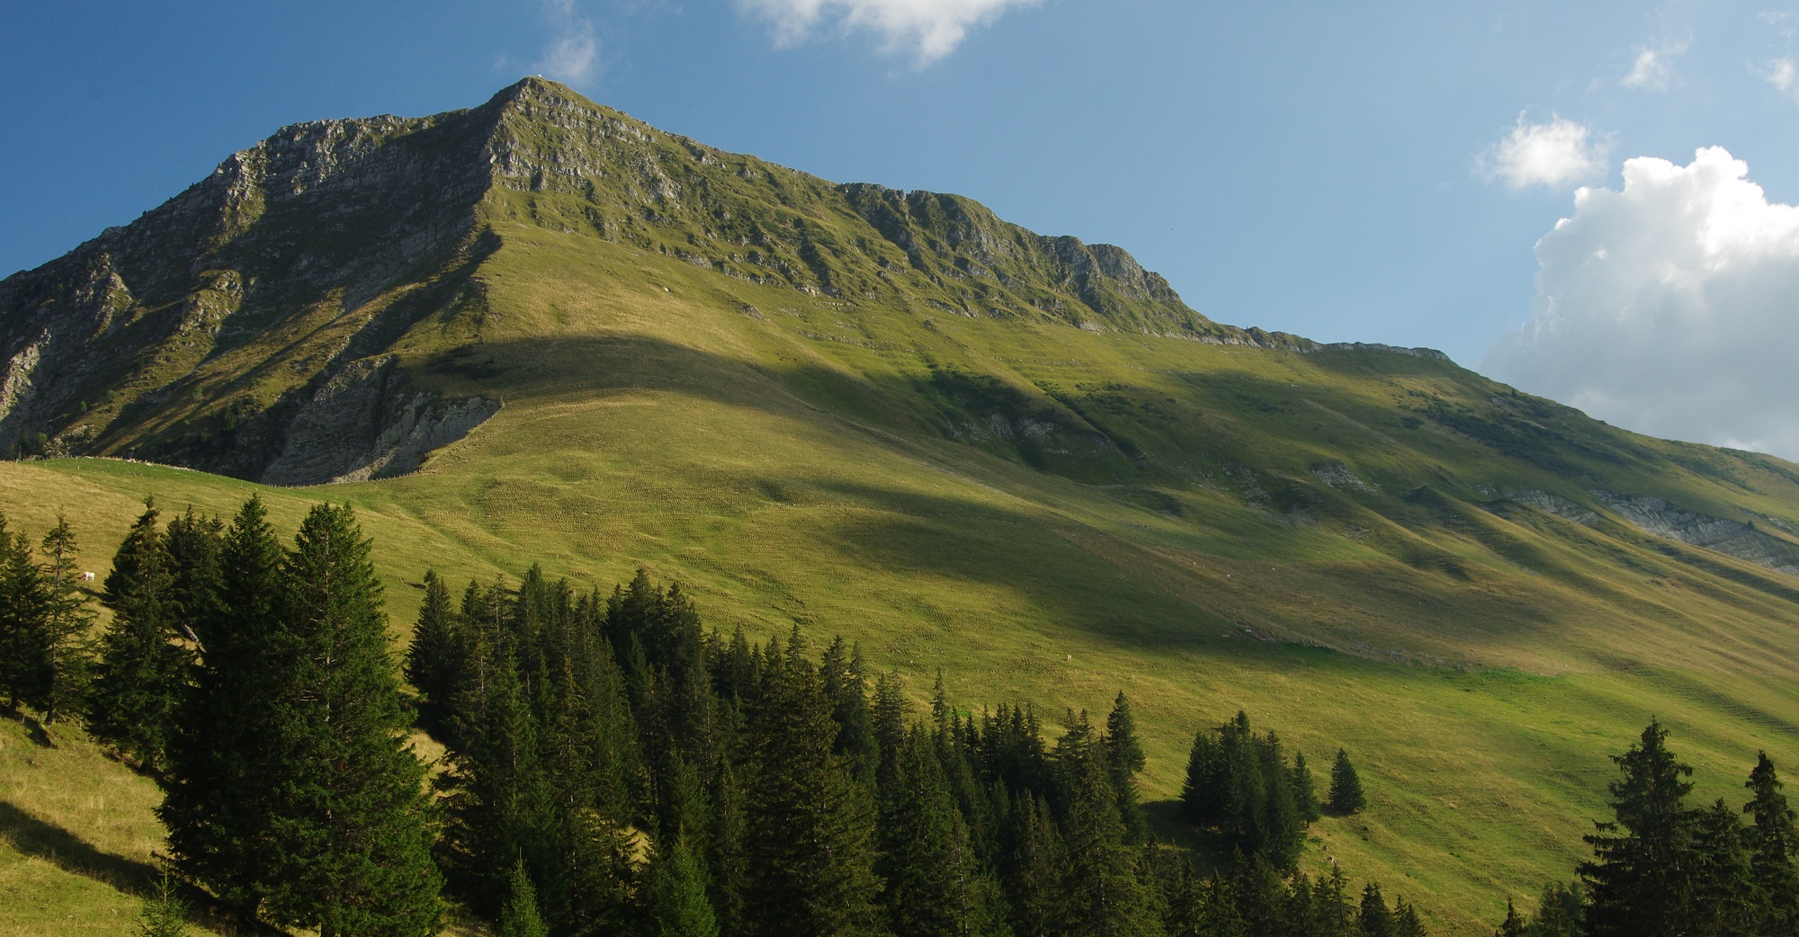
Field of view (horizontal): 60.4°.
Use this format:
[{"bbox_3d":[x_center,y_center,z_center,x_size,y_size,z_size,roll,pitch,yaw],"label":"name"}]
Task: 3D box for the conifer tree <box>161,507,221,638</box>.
[{"bbox_3d":[-91.480,13.590,200.000,7.080,17.300,7.080,-4,-12,0],"label":"conifer tree"}]

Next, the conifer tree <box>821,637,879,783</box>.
[{"bbox_3d":[-6.260,29.890,185.000,6.890,19.420,6.890,-4,-12,0],"label":"conifer tree"}]

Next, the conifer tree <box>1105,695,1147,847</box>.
[{"bbox_3d":[29.520,39.400,205.000,5.900,19.750,5.900,-4,-12,0],"label":"conifer tree"}]

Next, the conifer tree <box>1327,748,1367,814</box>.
[{"bbox_3d":[67.660,47.620,235.000,5.790,10.010,5.790,-4,-12,0],"label":"conifer tree"}]

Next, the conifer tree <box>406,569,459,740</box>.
[{"bbox_3d":[-49.000,19.100,162.000,5.880,17.160,5.880,-4,-12,0],"label":"conifer tree"}]

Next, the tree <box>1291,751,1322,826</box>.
[{"bbox_3d":[60.650,48.070,232.000,4.520,11.130,4.520,-4,-12,0],"label":"tree"}]

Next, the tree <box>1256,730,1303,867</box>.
[{"bbox_3d":[53.900,47.430,222.000,6.700,19.100,6.700,-4,-12,0],"label":"tree"}]

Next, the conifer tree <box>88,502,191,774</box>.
[{"bbox_3d":[-63.660,14.060,130.000,7.680,22.870,7.680,-4,-12,0],"label":"conifer tree"}]

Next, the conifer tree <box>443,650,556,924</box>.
[{"bbox_3d":[-29.800,23.690,115.000,7.650,20.380,7.650,-4,-12,0],"label":"conifer tree"}]

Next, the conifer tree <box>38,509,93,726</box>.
[{"bbox_3d":[-85.960,15.460,160.000,5.230,21.690,5.230,-4,-12,0],"label":"conifer tree"}]

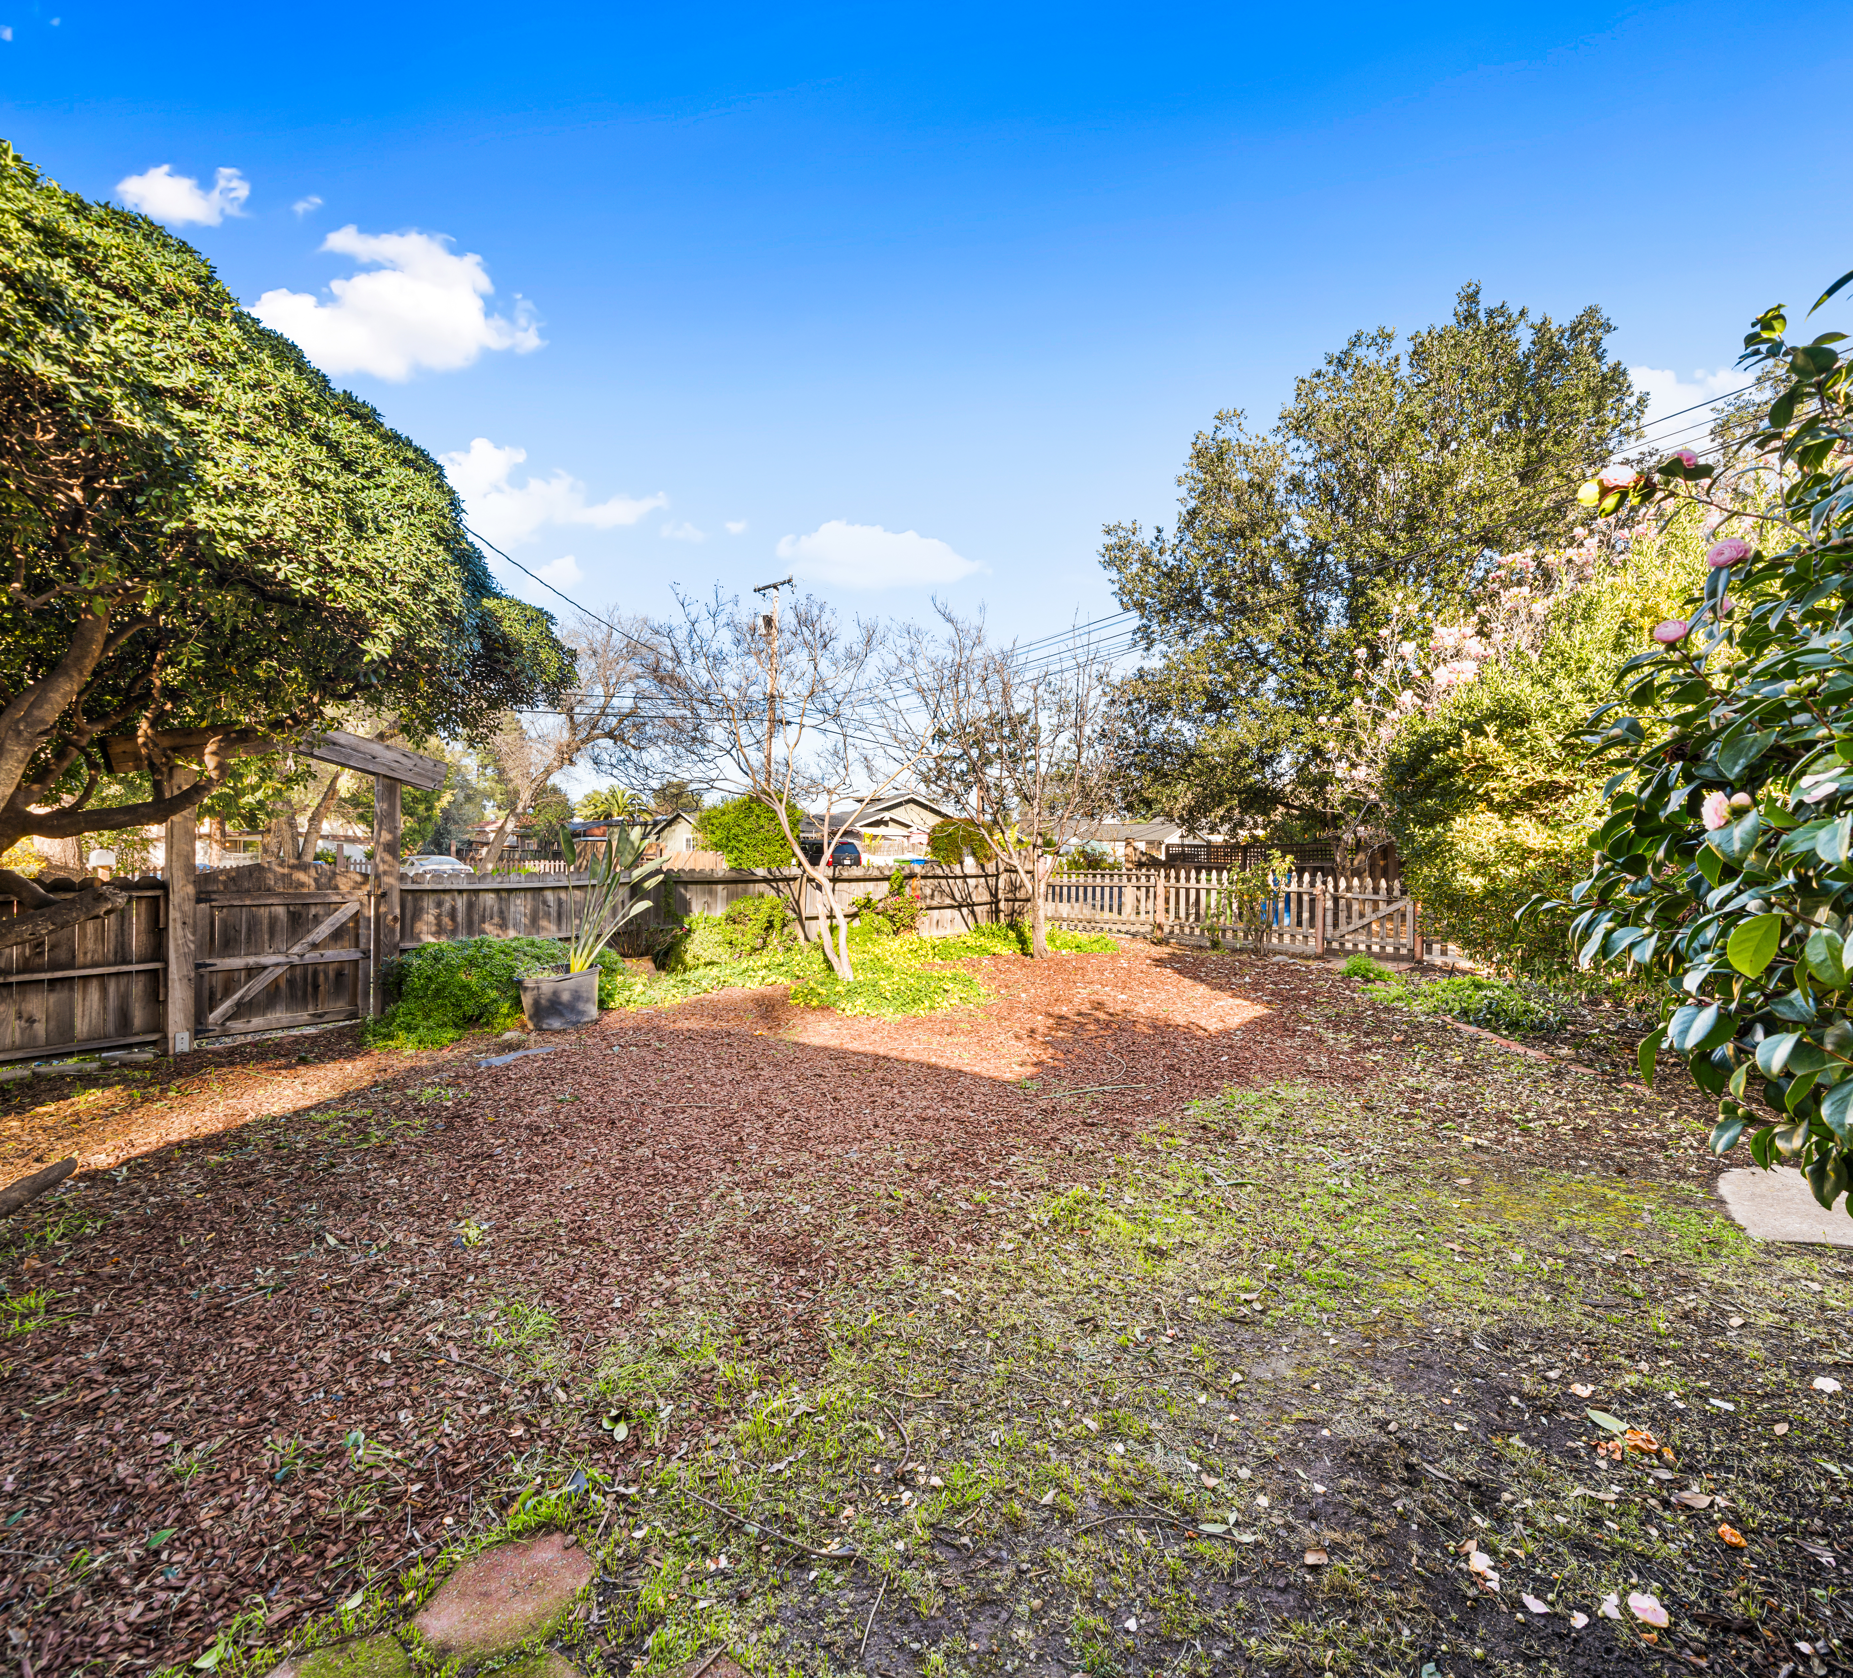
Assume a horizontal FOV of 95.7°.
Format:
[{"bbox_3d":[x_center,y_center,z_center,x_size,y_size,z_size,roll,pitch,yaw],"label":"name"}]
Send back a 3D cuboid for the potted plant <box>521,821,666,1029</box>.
[{"bbox_3d":[-2.740,0.680,6.900,1.150,1.660,0.900,0,0,0],"label":"potted plant"}]

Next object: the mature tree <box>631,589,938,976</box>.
[{"bbox_3d":[-1.560,-0.600,9.200,3.250,4.200,3.000,0,0,0],"label":"mature tree"}]

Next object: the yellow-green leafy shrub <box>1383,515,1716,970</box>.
[{"bbox_3d":[6.650,-0.900,9.000,3.800,4.800,3.500,0,0,0],"label":"yellow-green leafy shrub"}]

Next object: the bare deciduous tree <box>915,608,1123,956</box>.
[{"bbox_3d":[1.180,-0.740,10.900,2.650,4.500,2.600,0,0,0],"label":"bare deciduous tree"}]

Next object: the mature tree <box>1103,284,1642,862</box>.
[{"bbox_3d":[8.200,-4.300,15.500,9.700,11.600,9.000,0,0,0],"label":"mature tree"}]

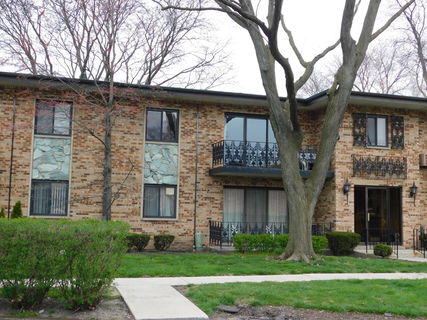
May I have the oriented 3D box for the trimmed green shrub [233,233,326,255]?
[{"bbox_3d":[2.312,2.788,18.676,3.362,0.609,0.800,3,-5,-17],"label":"trimmed green shrub"}]

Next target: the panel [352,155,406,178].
[{"bbox_3d":[6.068,0.247,20.357,2.243,0.790,0.096,3,-5,-16],"label":"panel"}]

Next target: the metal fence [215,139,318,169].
[{"bbox_3d":[2.145,-0.068,20.201,4.141,0.884,1.320,3,-5,-17],"label":"metal fence"}]

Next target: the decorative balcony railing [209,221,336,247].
[{"bbox_3d":[2.082,2.675,19.948,4.158,0.854,1.320,3,-5,-17],"label":"decorative balcony railing"}]

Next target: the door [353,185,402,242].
[{"bbox_3d":[6.074,2.066,20.388,1.993,2.111,0.110,3,-5,-17],"label":"door"}]

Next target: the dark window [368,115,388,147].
[{"bbox_3d":[6.093,-1.085,20.615,0.904,1.154,0.100,3,-5,-17],"label":"dark window"}]

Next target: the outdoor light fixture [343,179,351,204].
[{"bbox_3d":[4.751,1.143,19.820,0.210,0.927,0.280,3,-5,-16],"label":"outdoor light fixture"}]

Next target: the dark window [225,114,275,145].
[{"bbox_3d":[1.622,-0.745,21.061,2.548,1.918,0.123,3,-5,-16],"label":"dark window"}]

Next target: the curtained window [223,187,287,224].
[{"bbox_3d":[1.582,2.080,20.622,2.592,2.082,0.120,3,-5,-17],"label":"curtained window"}]

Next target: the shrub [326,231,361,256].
[{"bbox_3d":[4.434,2.828,18.903,1.184,0.778,1.100,3,-5,-17],"label":"shrub"}]

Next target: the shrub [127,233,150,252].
[{"bbox_3d":[-2.478,2.742,18.472,0.769,0.589,0.720,3,-5,-17],"label":"shrub"}]

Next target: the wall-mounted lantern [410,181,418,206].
[{"bbox_3d":[7.394,1.255,20.558,0.210,0.917,0.280,3,-5,-16],"label":"wall-mounted lantern"}]

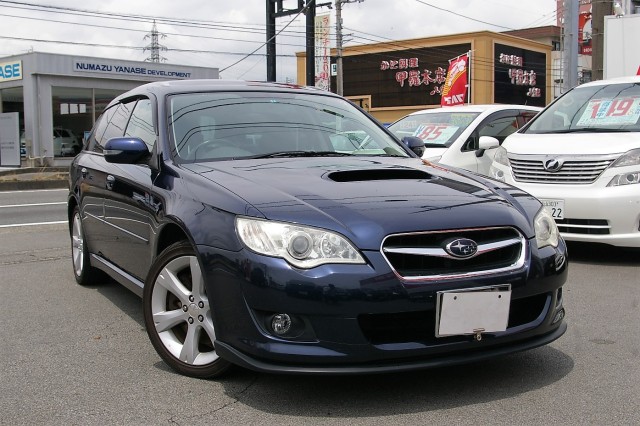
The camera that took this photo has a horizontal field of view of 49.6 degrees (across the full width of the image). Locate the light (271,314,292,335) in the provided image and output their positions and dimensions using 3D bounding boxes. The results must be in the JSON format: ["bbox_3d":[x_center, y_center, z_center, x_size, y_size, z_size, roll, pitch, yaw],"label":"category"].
[{"bbox_3d":[-0.138,0.401,2.490,0.070,0.072,0.050,-3,5,-28],"label":"light"}]

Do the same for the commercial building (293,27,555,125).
[{"bbox_3d":[8.119,-8.144,55.240,16.967,9.239,10.250,3,6,39],"label":"commercial building"}]

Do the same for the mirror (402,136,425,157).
[{"bbox_3d":[0.568,-0.411,4.350,0.220,0.140,0.130,-3,5,-28],"label":"mirror"}]

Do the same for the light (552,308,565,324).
[{"bbox_3d":[1.053,0.457,3.060,0.068,0.070,0.050,-3,5,-28],"label":"light"}]

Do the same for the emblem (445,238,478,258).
[{"bbox_3d":[0.531,0.134,2.595,0.150,0.080,0.020,-3,5,-28],"label":"emblem"}]

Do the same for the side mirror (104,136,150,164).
[{"bbox_3d":[-0.978,-0.316,3.520,0.230,0.135,0.130,-3,5,-28],"label":"side mirror"}]

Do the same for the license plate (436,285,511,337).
[{"bbox_3d":[0.569,0.358,2.551,0.335,0.172,0.020,-3,5,-28],"label":"license plate"}]

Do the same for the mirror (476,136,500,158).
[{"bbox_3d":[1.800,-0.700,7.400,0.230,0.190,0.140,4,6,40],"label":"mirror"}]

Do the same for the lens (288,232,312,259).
[{"bbox_3d":[-0.070,0.117,2.500,0.085,0.090,0.055,-3,5,-28],"label":"lens"}]

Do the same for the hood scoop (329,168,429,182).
[{"bbox_3d":[0.277,-0.170,3.125,0.480,0.070,0.200,-3,5,-28],"label":"hood scoop"}]

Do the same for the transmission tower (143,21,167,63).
[{"bbox_3d":[-44.094,-32.676,186.510,6.000,37.562,6.000,-2,5,-17],"label":"transmission tower"}]

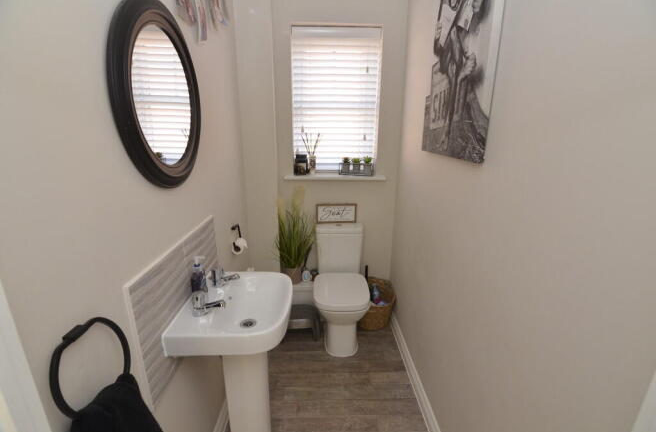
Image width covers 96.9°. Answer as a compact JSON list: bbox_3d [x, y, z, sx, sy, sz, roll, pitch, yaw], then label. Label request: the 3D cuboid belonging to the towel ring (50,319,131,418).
[{"bbox_3d":[-0.488,0.318,0.614,0.052,0.215,0.187,0,17,-1],"label":"towel ring"}]

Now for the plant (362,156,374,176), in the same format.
[{"bbox_3d":[0.300,-0.376,2.148,0.082,0.135,0.080,0,17,-1],"label":"plant"}]

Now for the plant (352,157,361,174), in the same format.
[{"bbox_3d":[0.214,-0.371,2.148,0.065,0.120,0.065,0,17,-1],"label":"plant"}]

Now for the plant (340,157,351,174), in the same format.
[{"bbox_3d":[0.134,-0.371,2.147,0.066,0.120,0.066,0,17,-1],"label":"plant"}]

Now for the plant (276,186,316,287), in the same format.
[{"bbox_3d":[-0.239,0.141,2.128,0.285,0.725,0.255,0,17,-1],"label":"plant"}]

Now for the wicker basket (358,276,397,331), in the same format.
[{"bbox_3d":[0.370,0.711,2.273,0.290,0.290,0.310,0,17,-1],"label":"wicker basket"}]

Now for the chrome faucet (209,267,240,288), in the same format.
[{"bbox_3d":[-0.433,0.254,1.230,0.115,0.080,0.050,0,17,-1],"label":"chrome faucet"}]

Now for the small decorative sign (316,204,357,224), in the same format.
[{"bbox_3d":[0.064,-0.017,2.195,0.305,0.155,0.022,0,17,-1],"label":"small decorative sign"}]

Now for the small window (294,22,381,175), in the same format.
[{"bbox_3d":[0.060,-0.780,2.043,0.595,0.960,0.100,0,17,-1],"label":"small window"}]

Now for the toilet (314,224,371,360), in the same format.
[{"bbox_3d":[0.094,0.513,2.074,0.370,0.780,0.610,0,17,-1],"label":"toilet"}]

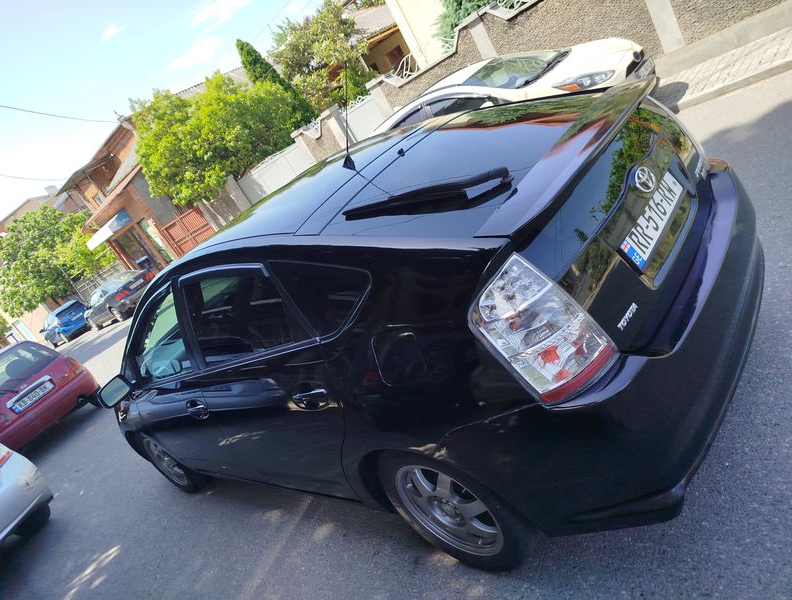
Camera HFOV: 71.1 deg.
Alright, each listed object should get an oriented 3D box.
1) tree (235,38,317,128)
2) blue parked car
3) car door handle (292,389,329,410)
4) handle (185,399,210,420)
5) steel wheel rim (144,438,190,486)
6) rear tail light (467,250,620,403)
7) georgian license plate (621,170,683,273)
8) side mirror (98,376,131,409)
[{"bbox_3d":[-2.589,-4.290,13.822,1.400,4.740,1.400,-13,25,47],"label":"tree"},{"bbox_3d":[-16.312,1.231,27.560,4.050,1.450,1.700,-14,24,46],"label":"blue parked car"},{"bbox_3d":[-0.285,0.334,1.871,0.210,0.075,0.055,-13,25,47],"label":"car door handle"},{"bbox_3d":[-0.952,0.525,2.661,0.200,0.075,0.055,-13,25,47],"label":"handle"},{"bbox_3d":[-1.577,1.107,3.926,0.420,0.420,0.160,-13,25,47],"label":"steel wheel rim"},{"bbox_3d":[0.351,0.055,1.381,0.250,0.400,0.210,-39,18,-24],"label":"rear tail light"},{"bbox_3d":[0.809,-0.269,1.730,0.520,0.112,0.015,-45,6,-38],"label":"georgian license plate"},{"bbox_3d":[-1.570,0.509,3.083,0.125,0.130,0.190,-13,25,47],"label":"side mirror"}]

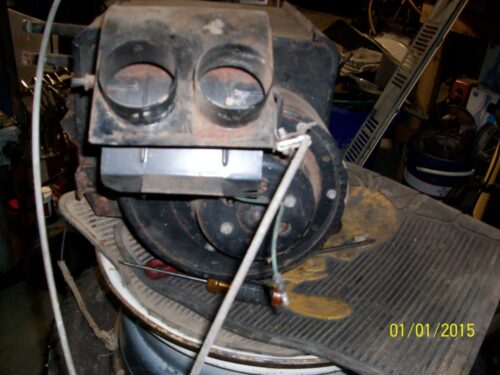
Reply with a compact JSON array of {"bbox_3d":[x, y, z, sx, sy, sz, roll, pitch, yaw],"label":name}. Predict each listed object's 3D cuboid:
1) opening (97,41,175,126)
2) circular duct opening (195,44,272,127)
[{"bbox_3d":[-0.124,-0.117,0.550,0.084,0.035,0.084,2,68,-2],"label":"opening"},{"bbox_3d":[-0.018,-0.114,0.550,0.084,0.035,0.084,2,68,-2],"label":"circular duct opening"}]

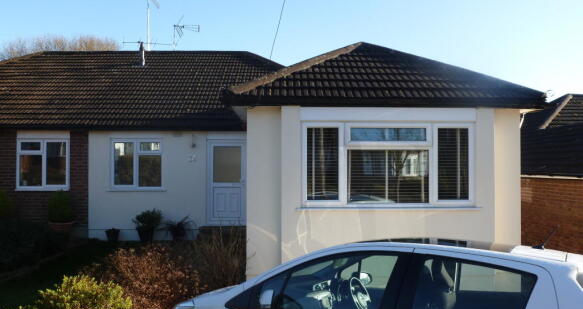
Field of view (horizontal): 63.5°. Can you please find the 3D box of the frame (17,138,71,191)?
[{"bbox_3d":[-5.759,0.239,10.950,1.240,1.200,0.100,0,-1,0],"label":"frame"}]

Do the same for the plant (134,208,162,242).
[{"bbox_3d":[-3.239,1.599,10.620,0.660,0.760,0.620,0,-1,0],"label":"plant"}]

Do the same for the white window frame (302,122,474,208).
[{"bbox_3d":[1.333,0.144,6.480,2.370,1.180,0.100,0,-1,0],"label":"white window frame"}]

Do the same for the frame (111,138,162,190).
[{"bbox_3d":[-3.595,0.239,10.950,1.210,1.200,0.100,0,-1,0],"label":"frame"}]

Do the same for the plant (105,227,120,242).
[{"bbox_3d":[-4.039,1.818,10.650,0.340,0.330,0.340,0,-1,0],"label":"plant"}]

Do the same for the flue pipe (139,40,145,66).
[{"bbox_3d":[-4.486,-3.005,14.100,0.160,0.760,0.160,0,-1,0],"label":"flue pipe"}]

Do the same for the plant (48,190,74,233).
[{"bbox_3d":[-5.035,1.278,10.300,0.550,0.980,0.550,0,-1,0],"label":"plant"}]

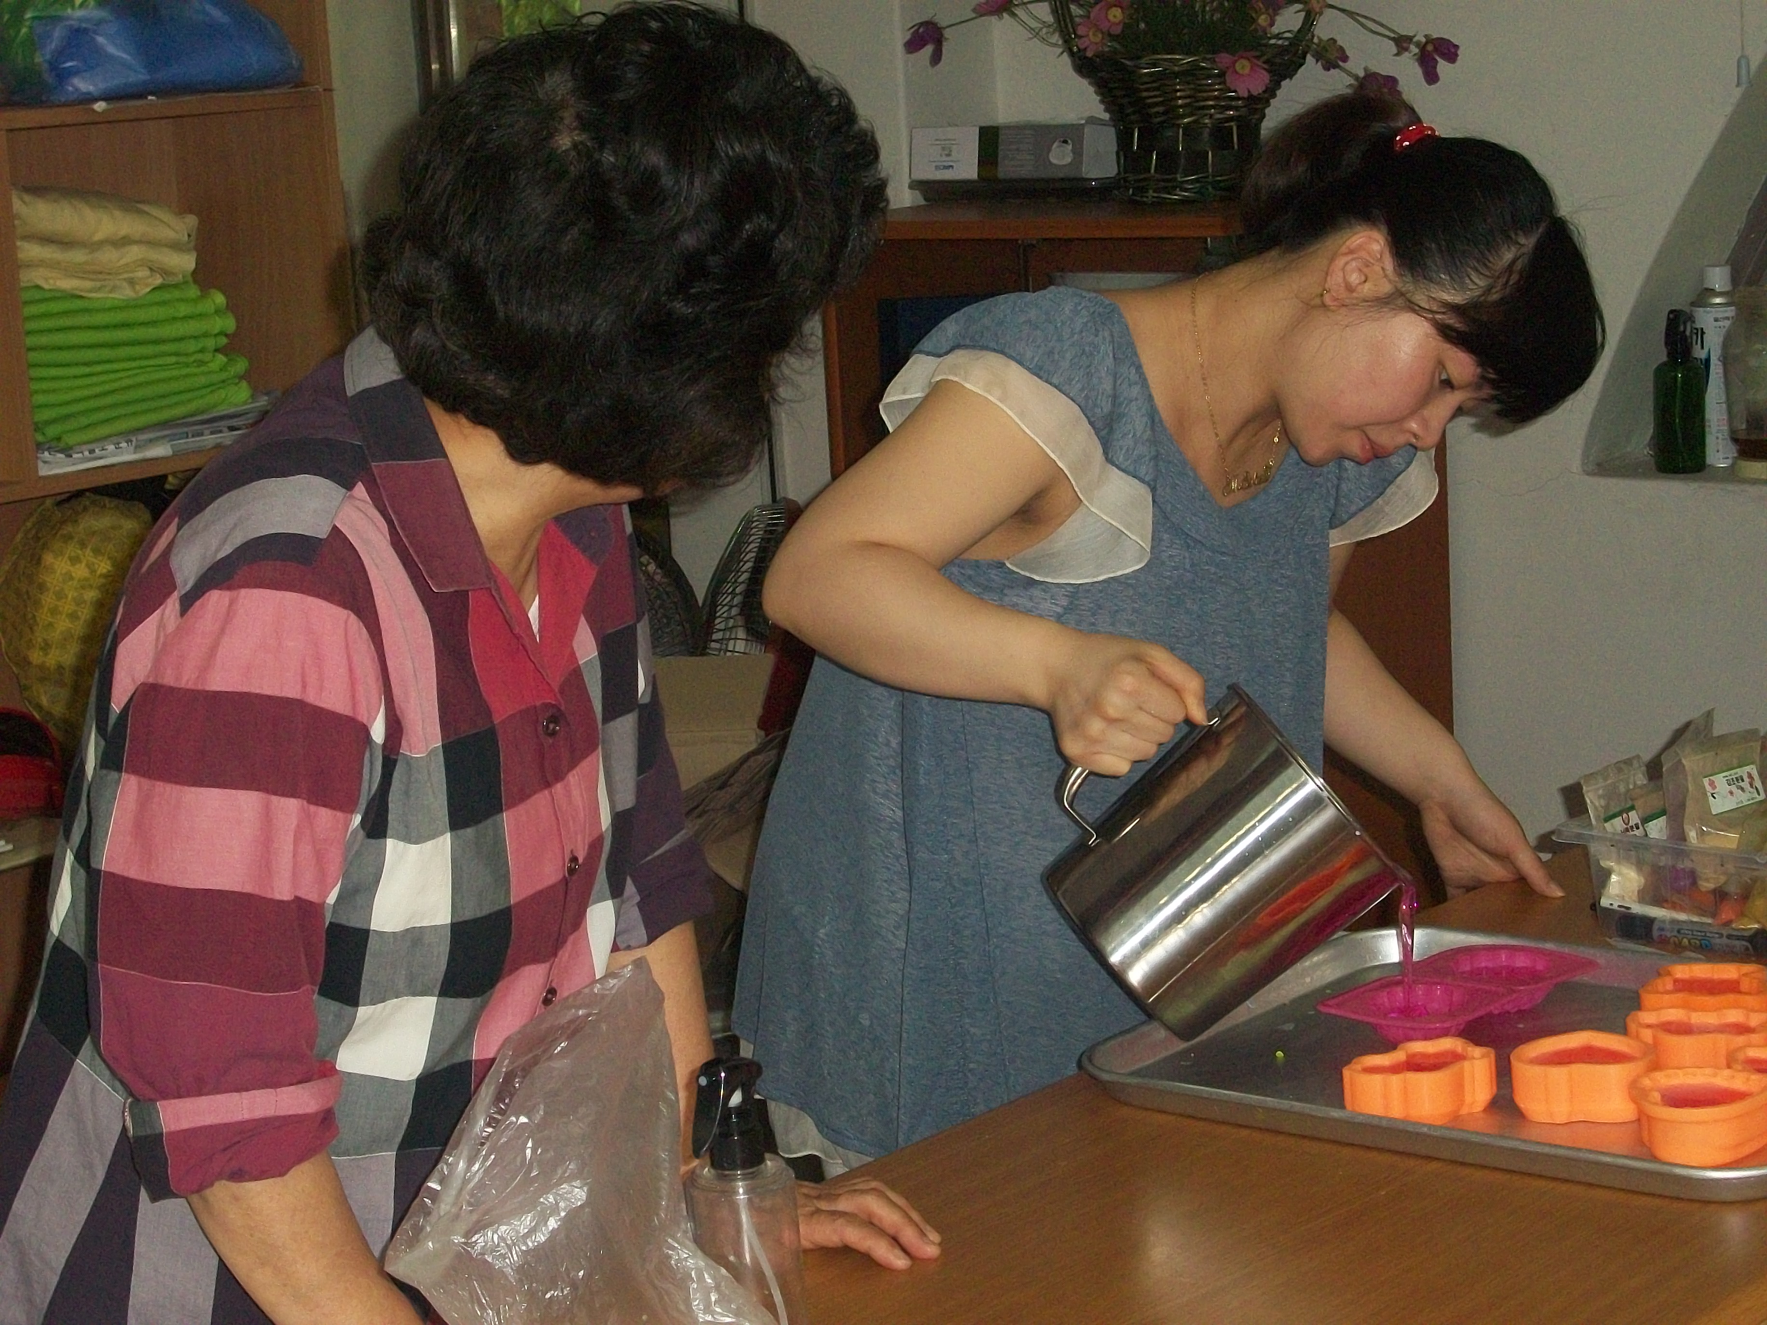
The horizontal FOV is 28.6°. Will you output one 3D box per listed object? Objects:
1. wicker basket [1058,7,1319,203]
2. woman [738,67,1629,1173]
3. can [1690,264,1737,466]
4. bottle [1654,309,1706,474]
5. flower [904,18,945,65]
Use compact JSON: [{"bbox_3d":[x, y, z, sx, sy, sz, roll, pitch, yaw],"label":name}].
[{"bbox_3d":[0.333,-0.724,3.915,0.305,0.400,0.250,-2,10,6],"label":"wicker basket"},{"bbox_3d":[0.234,0.276,2.470,0.600,1.360,0.680,6,13,41],"label":"woman"},{"bbox_3d":[0.920,-0.331,3.850,0.051,0.223,0.051,5,13,36],"label":"can"},{"bbox_3d":[0.867,-0.297,3.780,0.057,0.177,0.055,-13,14,-43],"label":"bottle"},{"bbox_3d":[0.047,-0.703,3.930,0.047,0.053,0.045,5,13,36],"label":"flower"}]

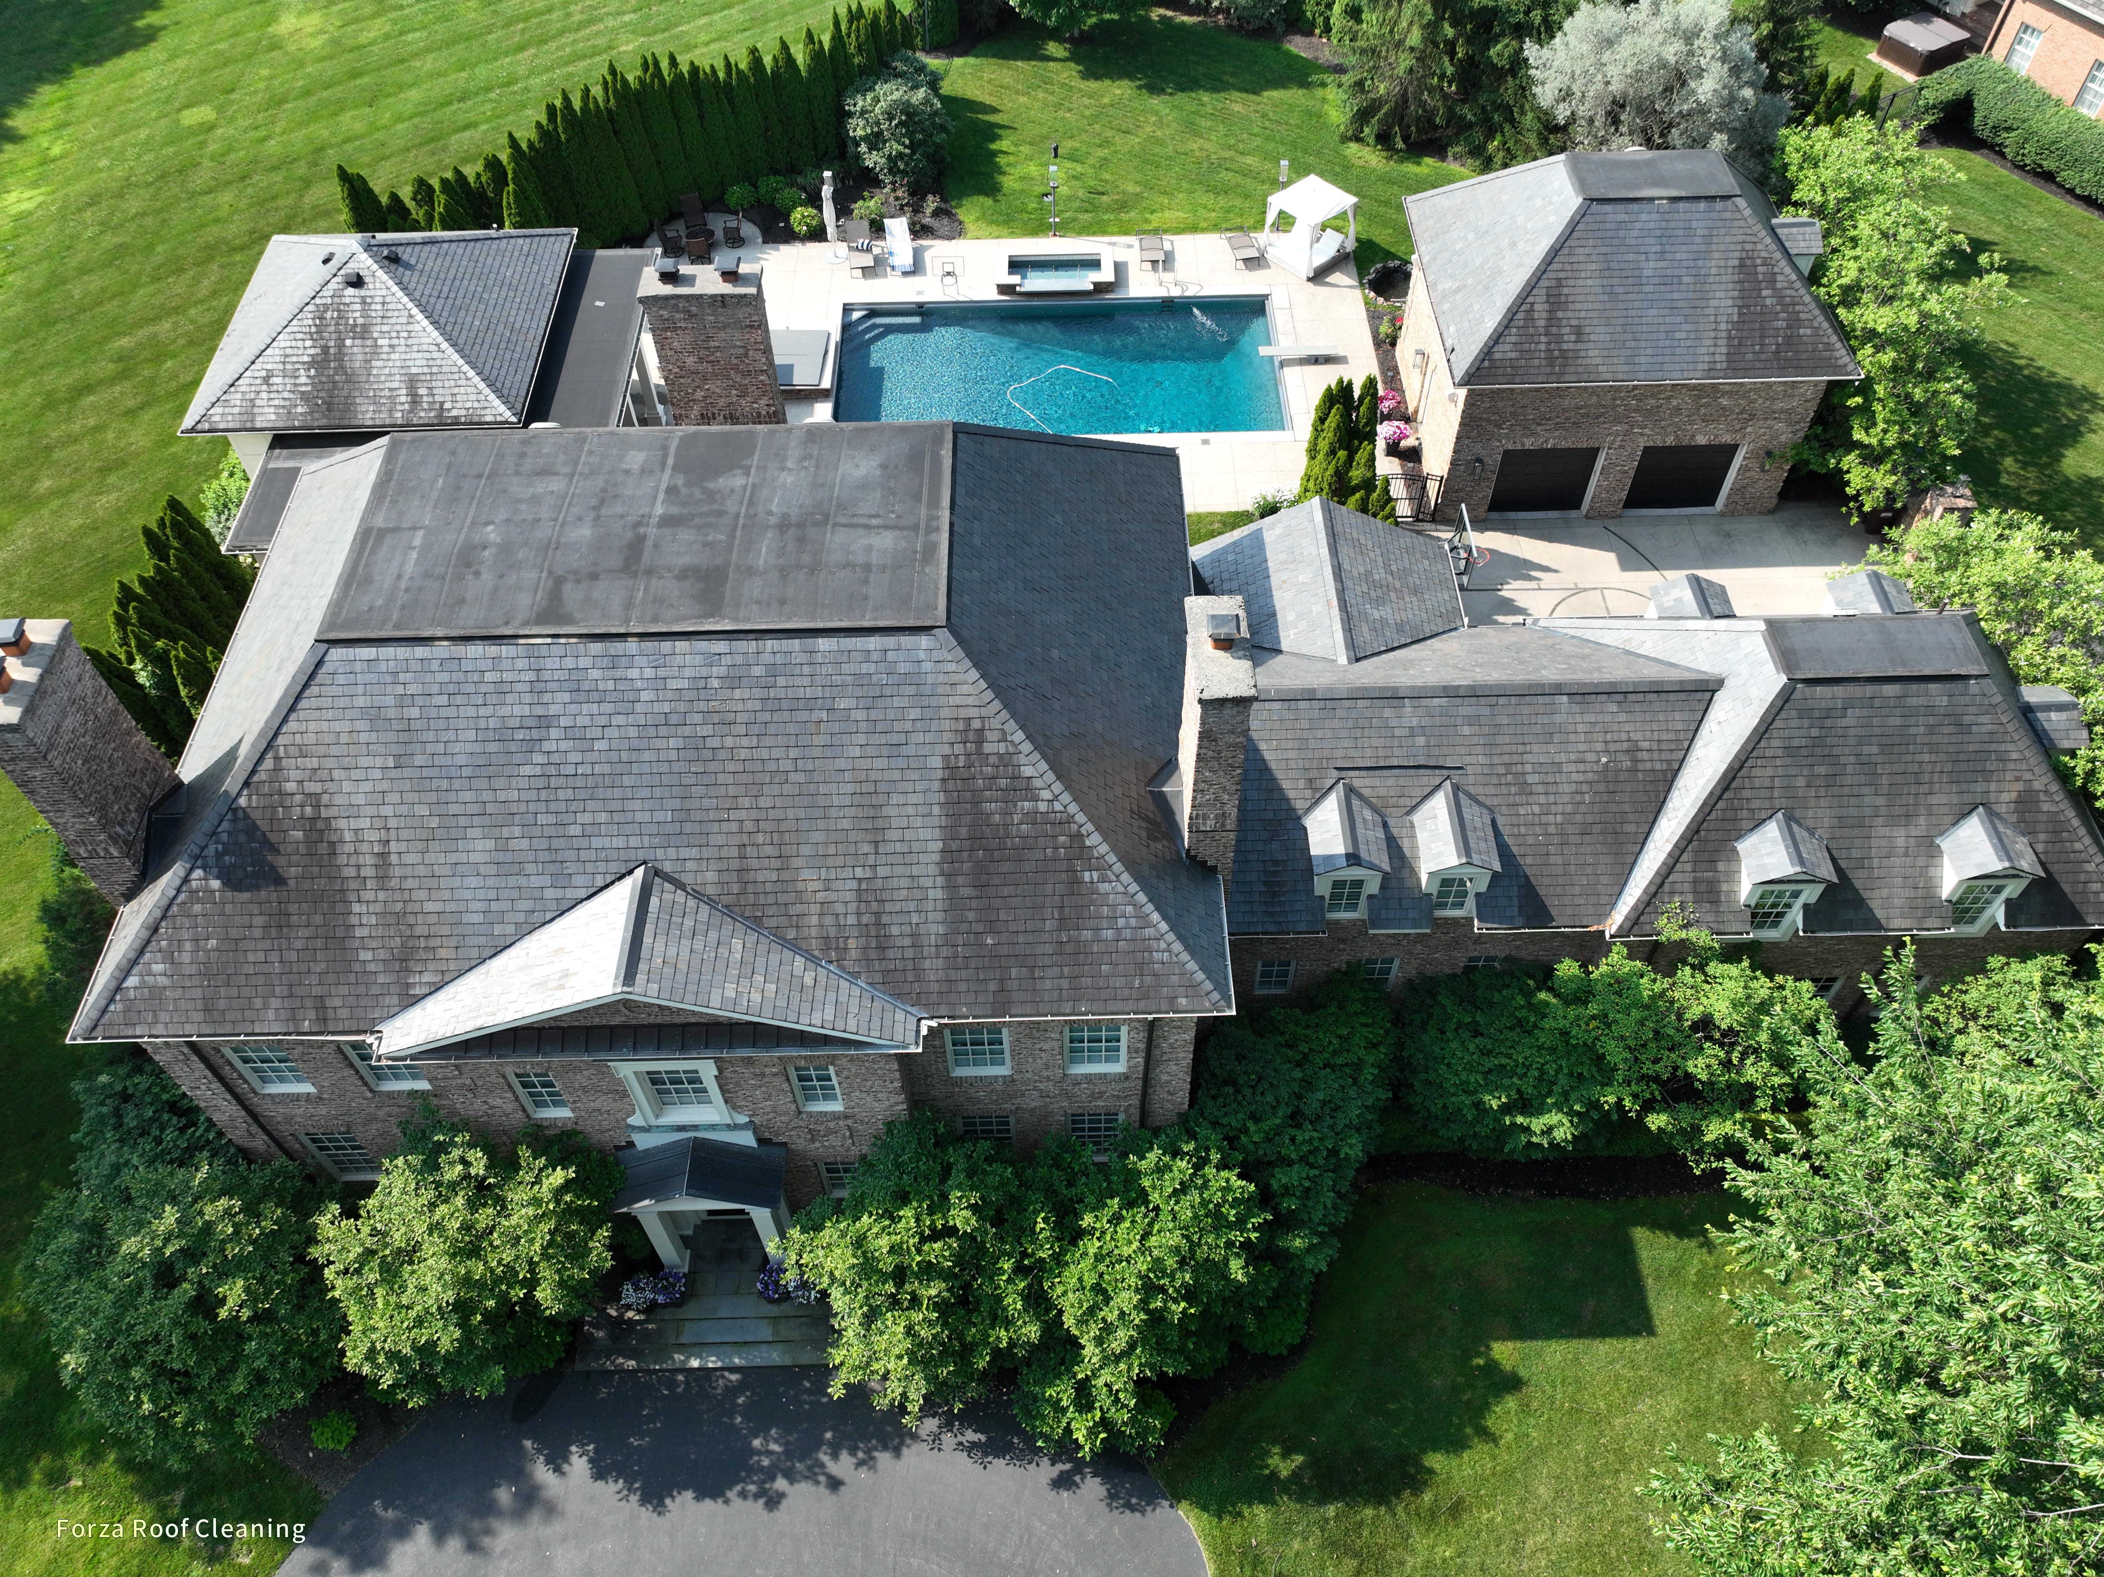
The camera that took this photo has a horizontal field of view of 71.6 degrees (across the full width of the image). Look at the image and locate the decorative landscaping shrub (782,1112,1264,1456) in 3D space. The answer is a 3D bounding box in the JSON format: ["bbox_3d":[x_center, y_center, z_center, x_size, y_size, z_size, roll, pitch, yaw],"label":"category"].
[{"bbox_3d":[-0.438,7.820,23.299,7.600,4.800,5.000,-1,51,-1],"label":"decorative landscaping shrub"}]

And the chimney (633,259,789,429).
[{"bbox_3d":[-6.110,-7.654,26.480,2.030,4.300,0.930,-1,51,-1],"label":"chimney"}]

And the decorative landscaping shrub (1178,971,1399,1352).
[{"bbox_3d":[4.043,6.351,25.361,3.600,3.400,6.600,-1,51,-1],"label":"decorative landscaping shrub"}]

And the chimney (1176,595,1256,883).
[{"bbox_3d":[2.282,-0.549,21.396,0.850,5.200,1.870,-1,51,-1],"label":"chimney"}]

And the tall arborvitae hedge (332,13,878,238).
[{"bbox_3d":[-13.308,-20.310,45.822,18.800,4.600,2.100,-31,58,-22],"label":"tall arborvitae hedge"}]

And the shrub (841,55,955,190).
[{"bbox_3d":[-4.989,-21.508,47.282,3.500,3.800,3.900,-1,51,-1],"label":"shrub"}]

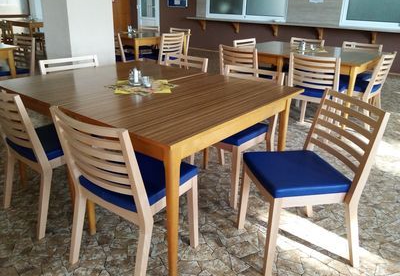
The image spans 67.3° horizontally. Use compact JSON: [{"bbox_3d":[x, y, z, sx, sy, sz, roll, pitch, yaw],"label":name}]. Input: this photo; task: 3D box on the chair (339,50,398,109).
[{"bbox_3d":[1.720,-0.493,3.238,0.505,0.840,0.465,21,30,39],"label":"chair"}]

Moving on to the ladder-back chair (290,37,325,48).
[{"bbox_3d":[1.451,-0.984,4.382,0.465,0.840,0.505,16,28,32],"label":"ladder-back chair"}]

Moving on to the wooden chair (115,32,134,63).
[{"bbox_3d":[-1.385,-1.382,5.221,0.465,0.840,0.530,19,29,36],"label":"wooden chair"}]

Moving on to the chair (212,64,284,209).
[{"bbox_3d":[0.246,-0.036,2.137,0.465,0.840,0.505,18,29,35],"label":"chair"}]

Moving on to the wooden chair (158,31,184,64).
[{"bbox_3d":[-0.574,-1.397,5.275,0.465,0.840,0.530,-21,31,-41],"label":"wooden chair"}]

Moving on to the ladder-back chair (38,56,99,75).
[{"bbox_3d":[-0.971,-0.224,2.552,0.465,0.840,0.505,-18,29,-36],"label":"ladder-back chair"}]

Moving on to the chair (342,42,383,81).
[{"bbox_3d":[1.880,-0.744,3.812,0.530,0.840,0.465,-19,30,-39],"label":"chair"}]

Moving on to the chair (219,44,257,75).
[{"bbox_3d":[0.533,-0.660,3.587,0.465,0.840,0.530,20,29,37],"label":"chair"}]

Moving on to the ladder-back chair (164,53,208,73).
[{"bbox_3d":[-0.243,-0.283,2.705,0.465,0.840,0.505,16,28,33],"label":"ladder-back chair"}]

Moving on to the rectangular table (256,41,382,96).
[{"bbox_3d":[1.276,-0.689,3.762,1.550,0.770,1.170,20,30,38],"label":"rectangular table"}]

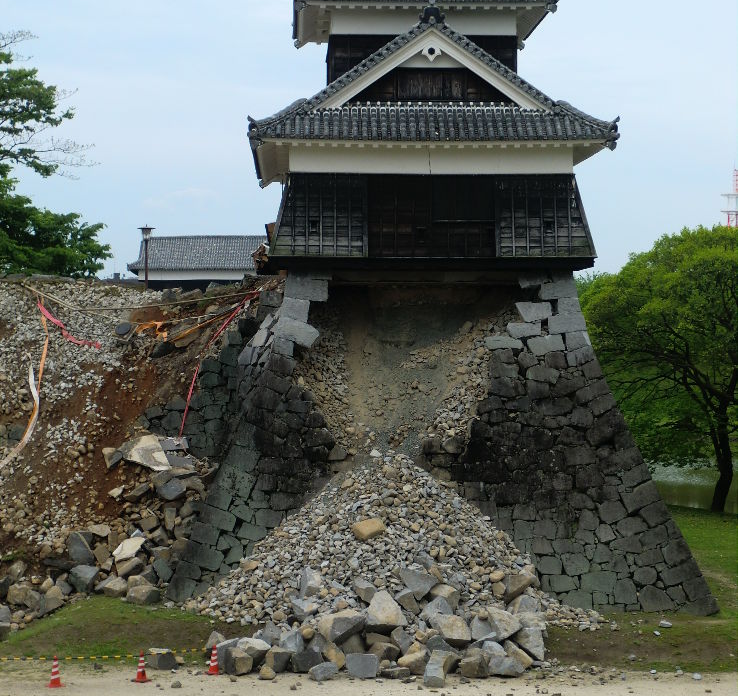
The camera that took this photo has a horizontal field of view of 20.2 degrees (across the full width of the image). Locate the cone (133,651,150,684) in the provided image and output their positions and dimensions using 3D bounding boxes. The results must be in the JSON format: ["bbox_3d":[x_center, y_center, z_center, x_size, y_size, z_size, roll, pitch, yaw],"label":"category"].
[{"bbox_3d":[-5.153,7.221,47.000,0.380,0.700,0.380,0,1,-2],"label":"cone"}]

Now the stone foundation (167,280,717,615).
[{"bbox_3d":[1.710,2.340,61.300,14.400,9.100,14.800,0,1,-2],"label":"stone foundation"}]

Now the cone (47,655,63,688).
[{"bbox_3d":[-7.017,7.218,46.300,0.380,0.700,0.380,0,1,-2],"label":"cone"}]

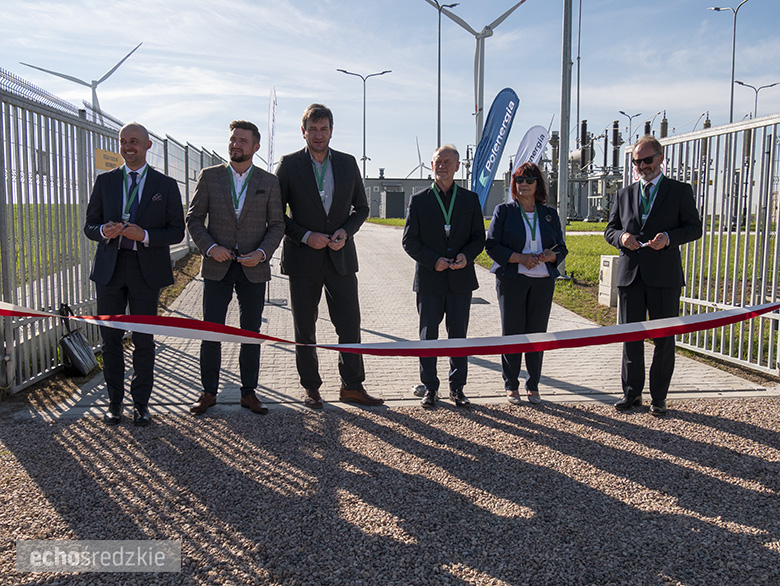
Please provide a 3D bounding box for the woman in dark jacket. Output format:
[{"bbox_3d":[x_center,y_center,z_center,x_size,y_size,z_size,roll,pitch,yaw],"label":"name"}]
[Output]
[{"bbox_3d":[0.913,-0.061,5.166,0.540,1.604,0.420,0,6,-1],"label":"woman in dark jacket"}]

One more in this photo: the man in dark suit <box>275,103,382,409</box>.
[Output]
[{"bbox_3d":[-0.411,-0.242,5.046,0.660,1.968,0.470,-1,7,-16],"label":"man in dark suit"}]

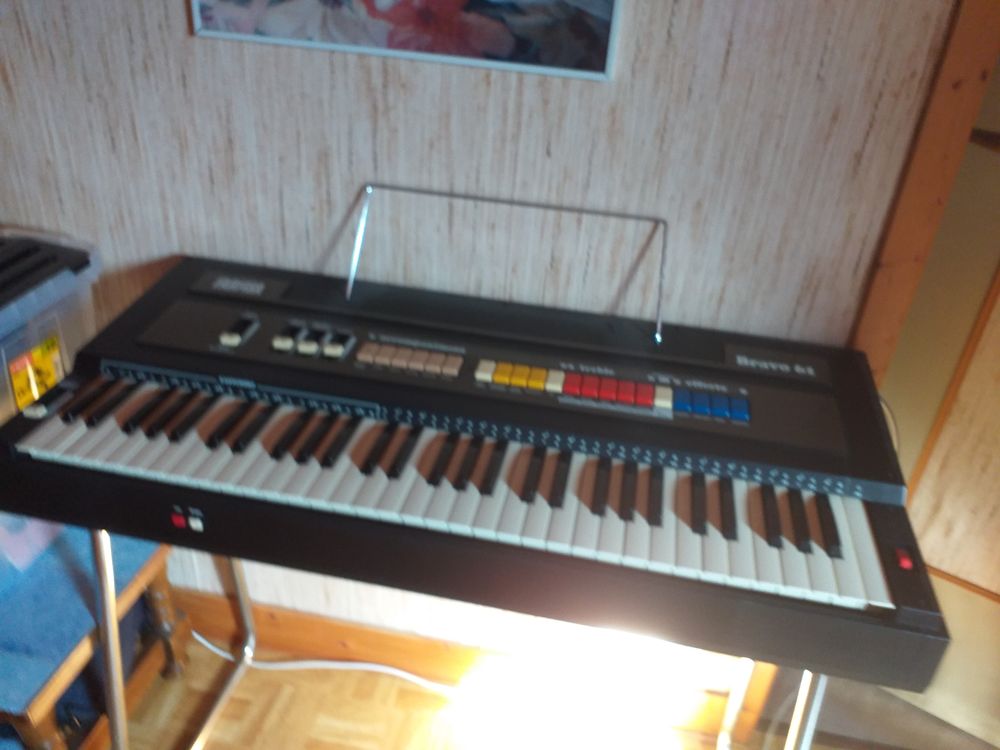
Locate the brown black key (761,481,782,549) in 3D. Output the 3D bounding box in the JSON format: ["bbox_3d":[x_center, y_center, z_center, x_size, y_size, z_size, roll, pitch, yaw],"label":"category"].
[{"bbox_3d":[0.265,0.133,0.756,0.012,0.011,0.085,9,34,8],"label":"brown black key"}]

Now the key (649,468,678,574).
[{"bbox_3d":[0.161,0.140,0.765,0.022,0.013,0.134,9,34,8],"label":"key"}]

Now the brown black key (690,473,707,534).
[{"bbox_3d":[0.196,0.122,0.766,0.012,0.011,0.085,9,34,8],"label":"brown black key"}]

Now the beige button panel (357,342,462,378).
[{"bbox_3d":[-0.102,-0.018,0.902,0.120,0.010,0.030,9,37,8],"label":"beige button panel"}]

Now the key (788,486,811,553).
[{"bbox_3d":[0.291,0.137,0.752,0.012,0.011,0.085,9,34,8],"label":"key"}]

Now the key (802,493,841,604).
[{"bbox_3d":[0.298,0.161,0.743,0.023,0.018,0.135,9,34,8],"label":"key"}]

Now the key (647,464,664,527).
[{"bbox_3d":[0.157,0.118,0.781,0.012,0.010,0.086,9,32,7],"label":"key"}]

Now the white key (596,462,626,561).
[{"bbox_3d":[0.115,0.133,0.771,0.022,0.013,0.134,9,34,8],"label":"white key"}]

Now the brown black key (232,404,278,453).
[{"bbox_3d":[-0.261,0.052,0.836,0.012,0.010,0.086,9,32,7],"label":"brown black key"}]

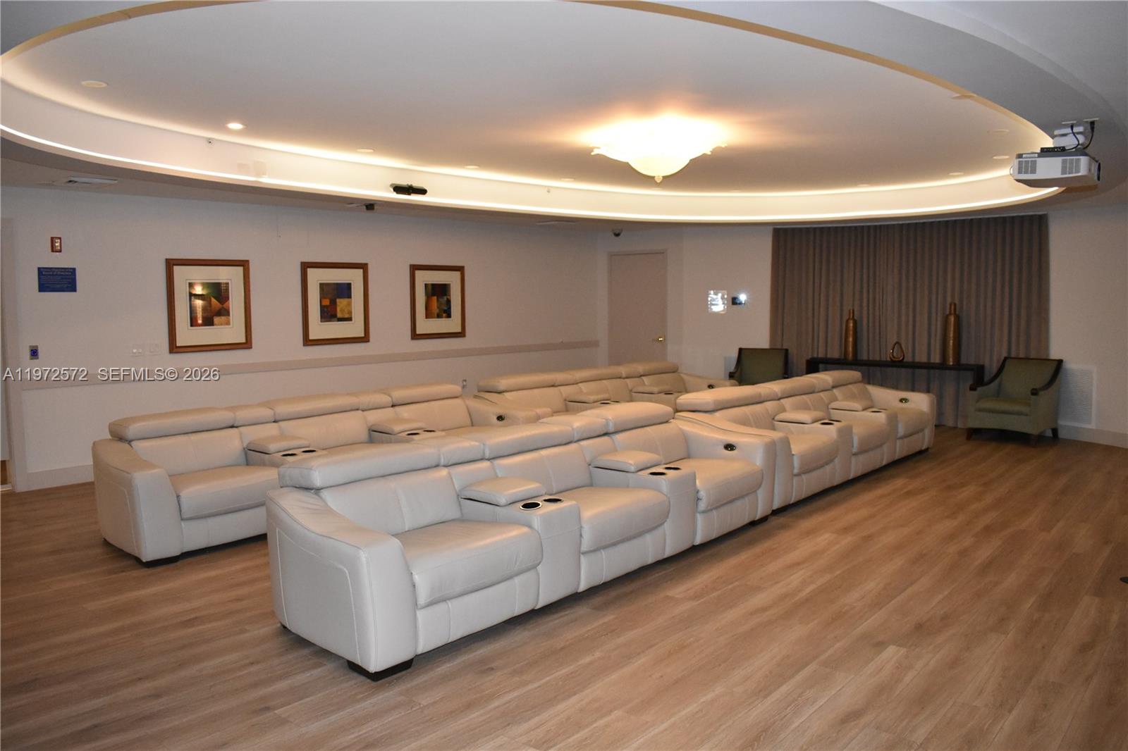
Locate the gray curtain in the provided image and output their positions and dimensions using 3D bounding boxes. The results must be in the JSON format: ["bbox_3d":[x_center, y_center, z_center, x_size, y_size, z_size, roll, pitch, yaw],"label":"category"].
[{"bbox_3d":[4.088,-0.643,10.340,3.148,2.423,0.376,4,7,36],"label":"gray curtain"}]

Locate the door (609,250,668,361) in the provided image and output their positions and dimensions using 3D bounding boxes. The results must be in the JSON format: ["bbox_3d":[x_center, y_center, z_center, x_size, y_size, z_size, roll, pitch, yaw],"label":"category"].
[{"bbox_3d":[0.984,-0.586,11.481,0.974,2.128,0.080,5,8,44],"label":"door"}]

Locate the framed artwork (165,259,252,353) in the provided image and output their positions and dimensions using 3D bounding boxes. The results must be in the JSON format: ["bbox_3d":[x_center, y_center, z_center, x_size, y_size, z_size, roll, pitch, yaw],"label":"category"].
[{"bbox_3d":[-3.321,-0.658,7.947,0.040,0.857,0.790,5,8,44],"label":"framed artwork"}]

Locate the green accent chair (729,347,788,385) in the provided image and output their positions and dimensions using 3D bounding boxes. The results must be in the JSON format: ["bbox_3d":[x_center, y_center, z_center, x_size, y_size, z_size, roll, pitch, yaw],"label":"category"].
[{"bbox_3d":[2.503,0.118,10.724,0.708,0.865,0.717,2,6,20],"label":"green accent chair"}]

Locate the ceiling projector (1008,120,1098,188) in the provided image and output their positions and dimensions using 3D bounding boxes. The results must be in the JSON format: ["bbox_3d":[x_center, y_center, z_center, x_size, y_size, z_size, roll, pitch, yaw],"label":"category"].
[{"bbox_3d":[2.453,-1.082,4.208,0.354,0.250,0.360,4,7,35],"label":"ceiling projector"}]

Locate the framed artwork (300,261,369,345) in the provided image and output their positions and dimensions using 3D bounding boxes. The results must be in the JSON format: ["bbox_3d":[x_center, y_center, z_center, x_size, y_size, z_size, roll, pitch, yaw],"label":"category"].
[{"bbox_3d":[-2.390,-0.758,8.912,0.040,0.857,0.790,5,8,44],"label":"framed artwork"}]

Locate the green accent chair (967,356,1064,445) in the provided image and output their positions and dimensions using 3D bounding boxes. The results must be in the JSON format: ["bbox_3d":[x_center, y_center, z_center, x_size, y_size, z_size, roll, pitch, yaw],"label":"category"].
[{"bbox_3d":[4.872,0.266,9.105,0.717,0.865,0.708,-5,7,-39],"label":"green accent chair"}]

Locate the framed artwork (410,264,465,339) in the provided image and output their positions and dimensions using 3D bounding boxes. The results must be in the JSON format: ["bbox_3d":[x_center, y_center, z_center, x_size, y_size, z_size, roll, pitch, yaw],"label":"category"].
[{"bbox_3d":[-1.456,-0.857,9.878,0.040,0.857,0.790,5,8,44],"label":"framed artwork"}]

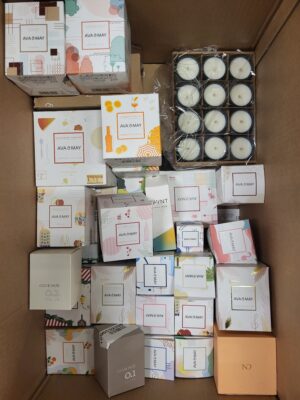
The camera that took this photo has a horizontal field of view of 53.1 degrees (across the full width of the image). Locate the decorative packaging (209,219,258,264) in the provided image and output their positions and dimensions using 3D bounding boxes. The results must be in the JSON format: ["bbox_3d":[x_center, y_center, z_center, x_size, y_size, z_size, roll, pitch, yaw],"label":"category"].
[{"bbox_3d":[0.171,0.089,0.648,0.078,0.082,0.082,-7,85,3],"label":"decorative packaging"}]

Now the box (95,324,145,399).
[{"bbox_3d":[-0.054,0.271,0.522,0.064,0.063,0.088,-2,90,-30],"label":"box"}]

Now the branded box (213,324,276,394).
[{"bbox_3d":[0.161,0.272,0.547,0.094,0.105,0.094,-1,91,2],"label":"branded box"}]

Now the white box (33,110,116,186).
[{"bbox_3d":[-0.126,-0.084,0.538,0.113,0.118,0.120,-1,91,1],"label":"white box"}]

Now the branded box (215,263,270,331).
[{"bbox_3d":[0.200,0.202,0.661,0.103,0.103,0.131,-2,88,9],"label":"branded box"}]

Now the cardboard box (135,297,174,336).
[{"bbox_3d":[0.009,0.202,0.564,0.067,0.067,0.067,0,92,0],"label":"cardboard box"}]

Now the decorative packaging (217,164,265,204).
[{"bbox_3d":[0.196,-0.031,0.655,0.082,0.082,0.078,-1,89,4],"label":"decorative packaging"}]

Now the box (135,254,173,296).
[{"bbox_3d":[0.009,0.132,0.562,0.067,0.067,0.068,0,91,0],"label":"box"}]

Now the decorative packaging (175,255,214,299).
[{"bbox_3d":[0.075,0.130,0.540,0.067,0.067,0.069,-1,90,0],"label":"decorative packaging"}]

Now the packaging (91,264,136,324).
[{"bbox_3d":[-0.083,0.219,0.739,0.103,0.103,0.131,0,88,1],"label":"packaging"}]

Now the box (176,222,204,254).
[{"bbox_3d":[0.089,0.087,0.688,0.058,0.058,0.058,0,90,2],"label":"box"}]

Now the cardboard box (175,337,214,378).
[{"bbox_3d":[0.094,0.335,0.672,0.078,0.082,0.082,0,88,-1],"label":"cardboard box"}]

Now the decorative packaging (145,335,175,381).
[{"bbox_3d":[0.018,0.344,0.687,0.078,0.082,0.082,0,88,8],"label":"decorative packaging"}]

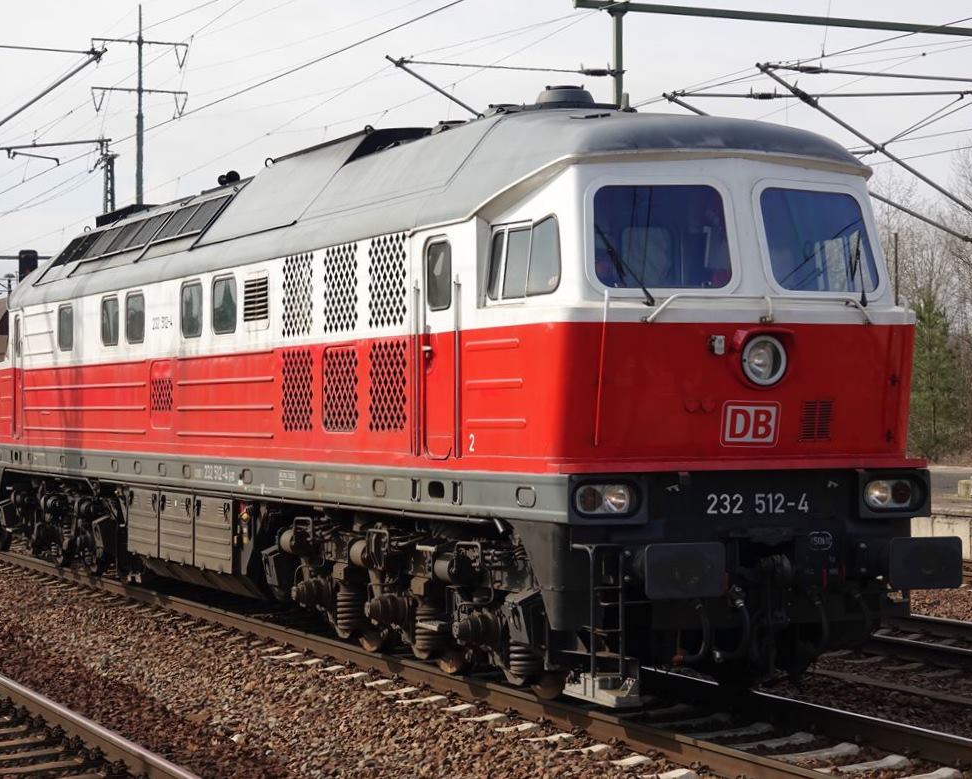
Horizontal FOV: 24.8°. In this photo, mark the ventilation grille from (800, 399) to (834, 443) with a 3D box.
[{"bbox_3d":[2.208,0.207,14.707,0.250,0.275,0.030,0,7,-23],"label":"ventilation grille"}]

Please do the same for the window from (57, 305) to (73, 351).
[{"bbox_3d":[-5.027,-0.736,26.527,0.060,0.555,0.790,0,-1,-23],"label":"window"}]

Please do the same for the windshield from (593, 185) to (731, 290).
[{"bbox_3d":[1.134,-0.993,14.418,0.925,0.718,0.060,-1,-16,-14],"label":"windshield"}]

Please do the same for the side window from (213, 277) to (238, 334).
[{"bbox_3d":[-2.402,-0.781,20.444,0.060,0.557,0.800,0,-1,-23],"label":"side window"}]

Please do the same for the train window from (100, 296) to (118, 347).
[{"bbox_3d":[-4.145,-0.755,24.484,0.060,0.563,0.780,0,-1,-23],"label":"train window"}]

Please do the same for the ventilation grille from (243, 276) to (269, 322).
[{"bbox_3d":[-2.023,-0.789,19.551,0.050,0.387,0.700,0,-1,-23],"label":"ventilation grille"}]

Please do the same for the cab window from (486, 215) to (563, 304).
[{"bbox_3d":[0.270,-0.861,14.583,0.060,0.538,0.907,6,-4,-32],"label":"cab window"}]

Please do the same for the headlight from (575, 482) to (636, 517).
[{"bbox_3d":[0.744,0.697,14.046,0.450,0.225,0.120,0,-1,-23],"label":"headlight"}]

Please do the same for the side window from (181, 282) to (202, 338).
[{"bbox_3d":[-2.838,-0.772,21.454,0.060,0.558,0.780,0,-1,-23],"label":"side window"}]

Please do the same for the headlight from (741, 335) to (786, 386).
[{"bbox_3d":[1.787,-0.186,14.406,0.335,0.330,0.160,0,-1,-23],"label":"headlight"}]

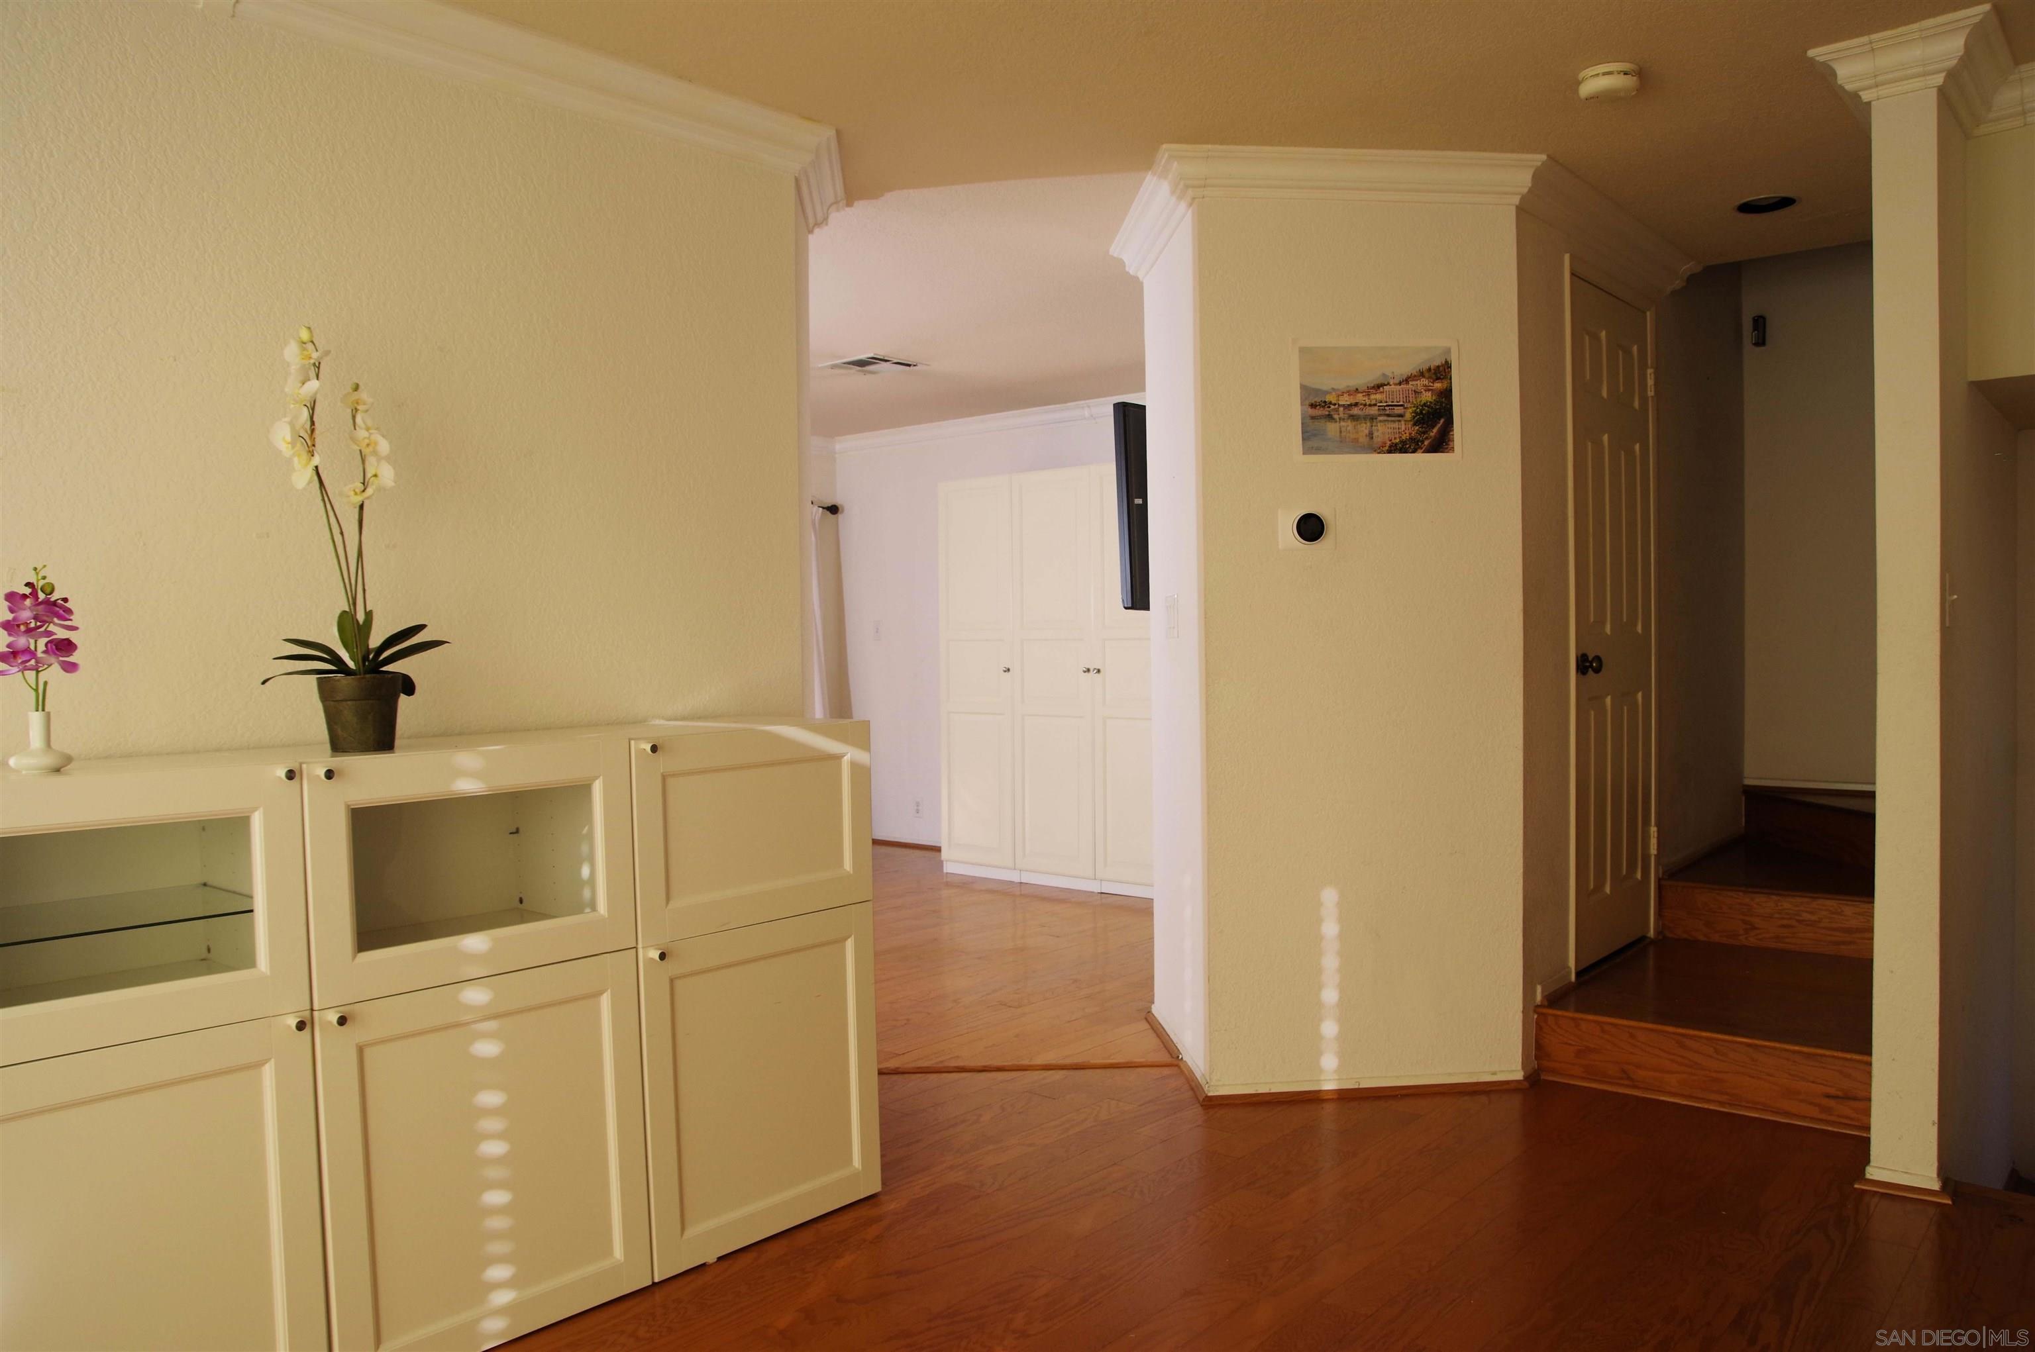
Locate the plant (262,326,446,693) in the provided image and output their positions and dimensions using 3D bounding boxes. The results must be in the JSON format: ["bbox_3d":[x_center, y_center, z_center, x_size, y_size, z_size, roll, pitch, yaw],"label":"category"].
[{"bbox_3d":[-1.135,-0.285,2.413,0.300,0.625,0.240,-2,2,-25],"label":"plant"}]

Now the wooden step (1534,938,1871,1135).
[{"bbox_3d":[2.100,0.985,4.010,0.840,0.188,1.130,0,2,40],"label":"wooden step"}]

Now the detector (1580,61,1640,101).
[{"bbox_3d":[1.303,-1.303,3.106,0.123,0.040,0.123,0,2,40],"label":"detector"}]

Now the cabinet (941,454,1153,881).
[{"bbox_3d":[0.354,0.008,7.116,1.500,2.041,0.570,0,2,40],"label":"cabinet"}]

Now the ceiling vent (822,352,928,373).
[{"bbox_3d":[-0.632,-1.360,6.238,0.360,0.025,0.360,0,2,40],"label":"ceiling vent"}]

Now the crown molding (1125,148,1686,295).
[{"bbox_3d":[1.337,-1.296,4.127,2.023,0.105,1.053,-1,1,-5],"label":"crown molding"}]

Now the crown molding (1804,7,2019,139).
[{"bbox_3d":[1.965,-1.280,3.085,0.318,0.105,0.514,0,2,40],"label":"crown molding"}]

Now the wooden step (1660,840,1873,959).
[{"bbox_3d":[2.861,0.763,4.905,0.840,0.188,1.250,0,2,40],"label":"wooden step"}]

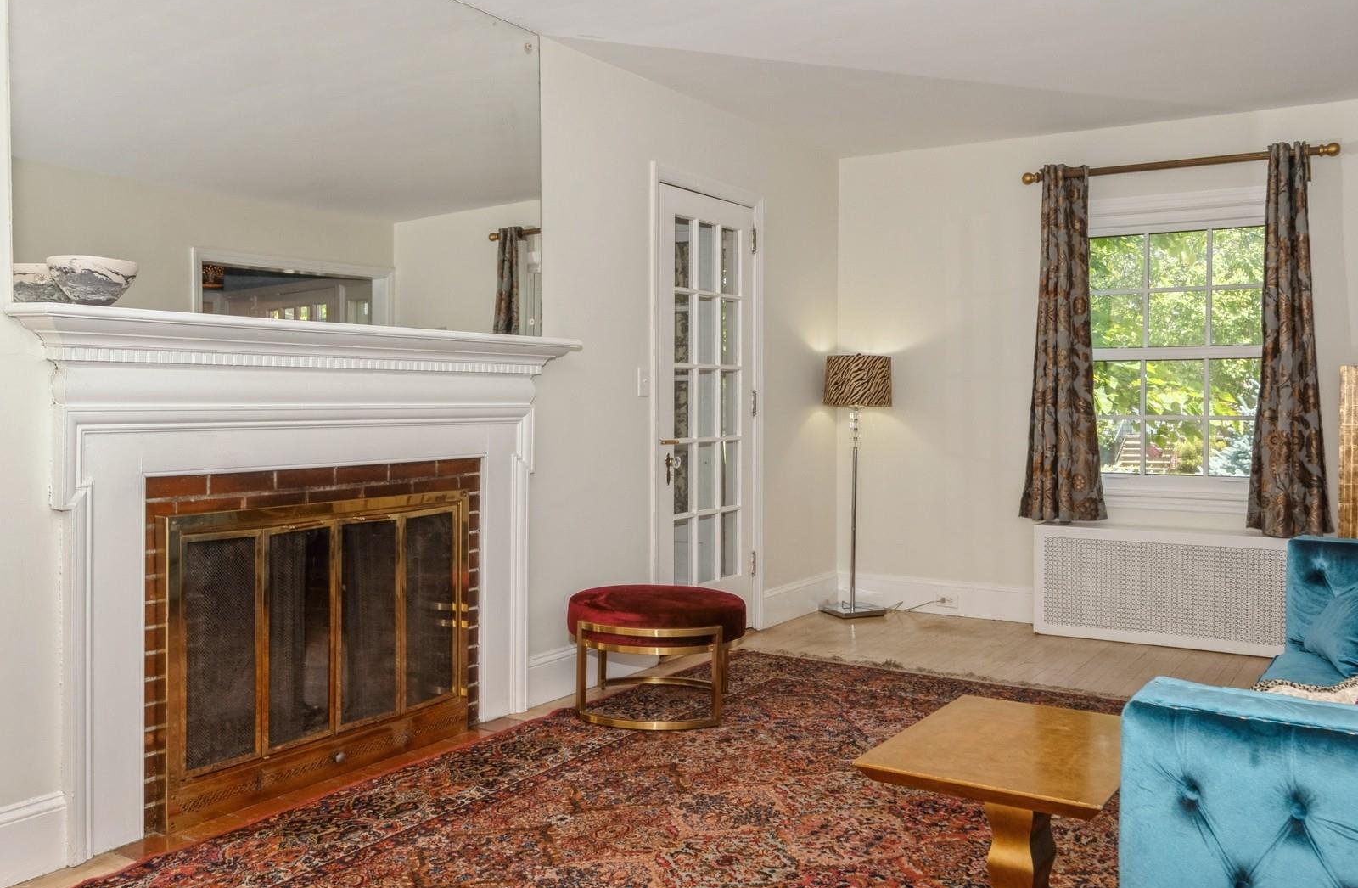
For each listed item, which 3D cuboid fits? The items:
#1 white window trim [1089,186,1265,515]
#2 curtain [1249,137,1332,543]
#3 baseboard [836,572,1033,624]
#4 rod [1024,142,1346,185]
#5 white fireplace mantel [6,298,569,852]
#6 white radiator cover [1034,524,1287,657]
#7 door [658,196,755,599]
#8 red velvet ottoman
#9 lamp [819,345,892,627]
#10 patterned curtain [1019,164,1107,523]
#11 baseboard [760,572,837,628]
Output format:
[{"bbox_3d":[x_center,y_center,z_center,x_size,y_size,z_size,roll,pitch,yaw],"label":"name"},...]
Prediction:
[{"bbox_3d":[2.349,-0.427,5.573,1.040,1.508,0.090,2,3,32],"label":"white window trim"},{"bbox_3d":[2.730,-0.458,5.230,0.350,1.740,0.100,2,3,32],"label":"curtain"},{"bbox_3d":[1.373,0.811,6.250,1.120,0.175,0.023,2,3,32],"label":"baseboard"},{"bbox_3d":[2.293,-1.303,5.482,1.385,0.070,0.080,2,3,32],"label":"rod"},{"bbox_3d":[-0.953,0.327,3.476,0.200,1.337,1.940,2,3,32],"label":"white fireplace mantel"},{"bbox_3d":[2.301,0.666,5.524,1.193,0.530,0.240,2,3,32],"label":"white radiator cover"},{"bbox_3d":[0.115,-0.097,5.357,0.043,2.033,0.835,2,3,32],"label":"door"},{"bbox_3d":[-0.081,0.755,4.295,0.650,0.407,0.650,0,2,0],"label":"red velvet ottoman"},{"bbox_3d":[0.918,0.212,6.177,0.360,1.373,0.360,2,3,32],"label":"lamp"},{"bbox_3d":[1.890,-0.485,5.761,0.432,1.735,0.100,2,3,32],"label":"patterned curtain"},{"bbox_3d":[0.645,0.810,6.182,0.023,0.175,0.880,2,3,32],"label":"baseboard"}]

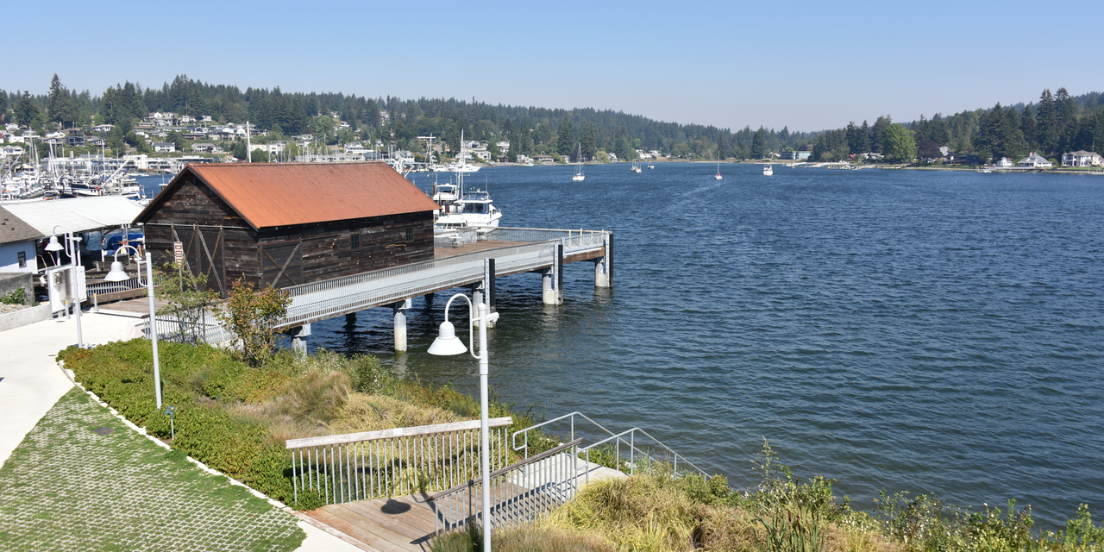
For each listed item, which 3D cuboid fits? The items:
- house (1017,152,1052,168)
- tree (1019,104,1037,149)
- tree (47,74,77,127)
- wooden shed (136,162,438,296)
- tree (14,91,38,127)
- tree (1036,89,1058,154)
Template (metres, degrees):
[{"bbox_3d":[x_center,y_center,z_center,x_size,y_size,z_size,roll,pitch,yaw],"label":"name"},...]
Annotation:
[{"bbox_3d":[227.983,-54.301,405.000,10.500,6.900,10.500,-3,8,-16],"label":"house"},{"bbox_3d":[238.044,-72.980,428.350,7.989,23.973,7.989,4,9,29],"label":"tree"},{"bbox_3d":[-343.367,-121.580,597.465,18.078,36.823,18.078,-5,9,-29],"label":"tree"},{"bbox_3d":[-12.328,-2.691,42.418,7.650,5.750,13.100,4,9,27],"label":"wooden shed"},{"bbox_3d":[-379.522,-120.488,620.000,15.000,26.500,15.000,-5,9,-31],"label":"tree"},{"bbox_3d":[247.499,-76.057,427.742,10.365,32.803,10.365,4,9,29],"label":"tree"}]

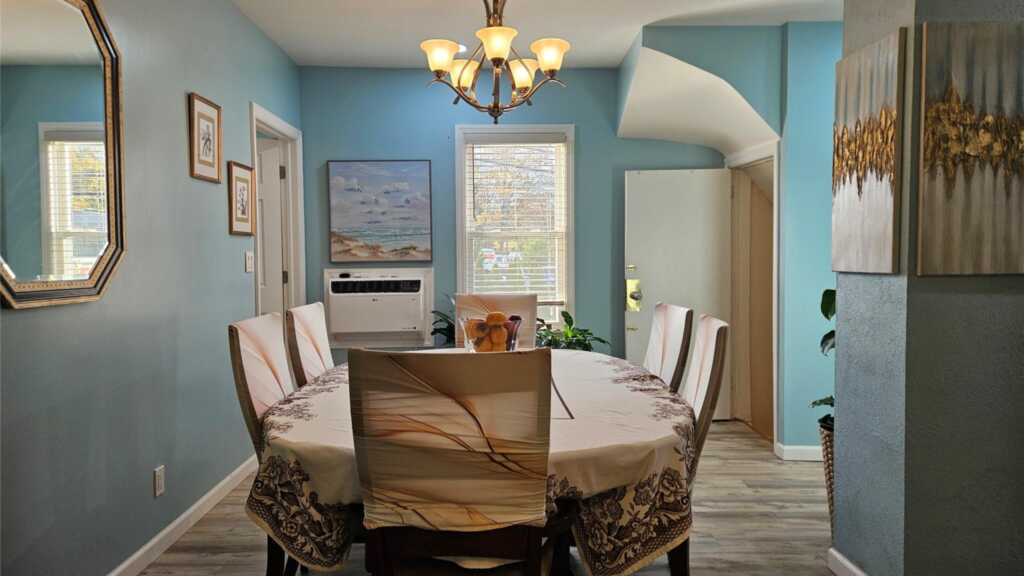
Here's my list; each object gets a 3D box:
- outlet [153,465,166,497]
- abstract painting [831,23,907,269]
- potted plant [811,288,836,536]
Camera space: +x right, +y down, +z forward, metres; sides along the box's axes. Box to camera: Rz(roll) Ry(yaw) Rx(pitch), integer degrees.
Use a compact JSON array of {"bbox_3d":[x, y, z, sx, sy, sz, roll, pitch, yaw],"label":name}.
[{"bbox_3d":[-1.465,0.811,2.839,0.012,0.117,0.075,0,3,-2],"label":"outlet"},{"bbox_3d":[1.228,-0.443,2.356,0.032,0.776,0.380,-1,3,-2],"label":"abstract painting"},{"bbox_3d":[1.524,0.507,2.949,0.480,1.200,0.480,0,3,-2],"label":"potted plant"}]

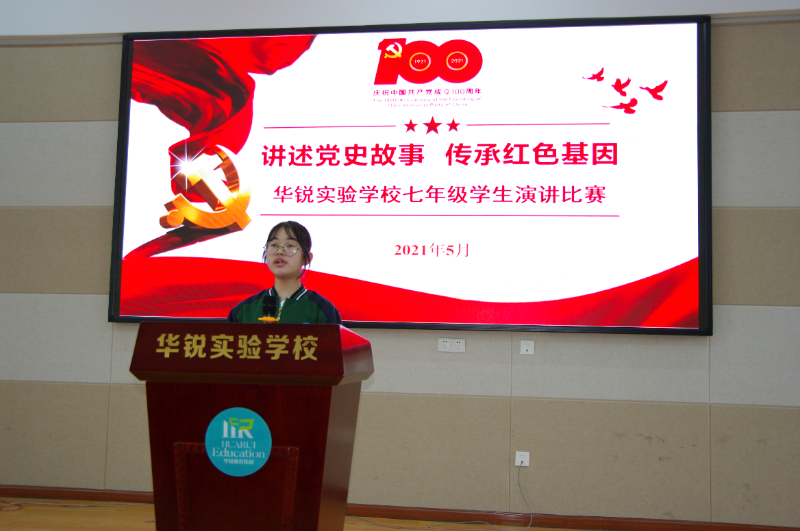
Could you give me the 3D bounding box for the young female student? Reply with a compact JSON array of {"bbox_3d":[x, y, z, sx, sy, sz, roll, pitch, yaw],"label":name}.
[{"bbox_3d":[-0.435,0.629,2.919,0.450,1.595,0.300,1,-4,5],"label":"young female student"}]

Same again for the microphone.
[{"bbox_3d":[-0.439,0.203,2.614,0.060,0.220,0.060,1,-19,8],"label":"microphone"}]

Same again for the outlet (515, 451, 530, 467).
[{"bbox_3d":[0.763,1.203,4.961,0.086,0.086,0.012,1,-4,8],"label":"outlet"}]

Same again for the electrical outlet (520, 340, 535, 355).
[{"bbox_3d":[0.801,0.516,5.009,0.086,0.086,0.012,1,-4,8],"label":"electrical outlet"}]

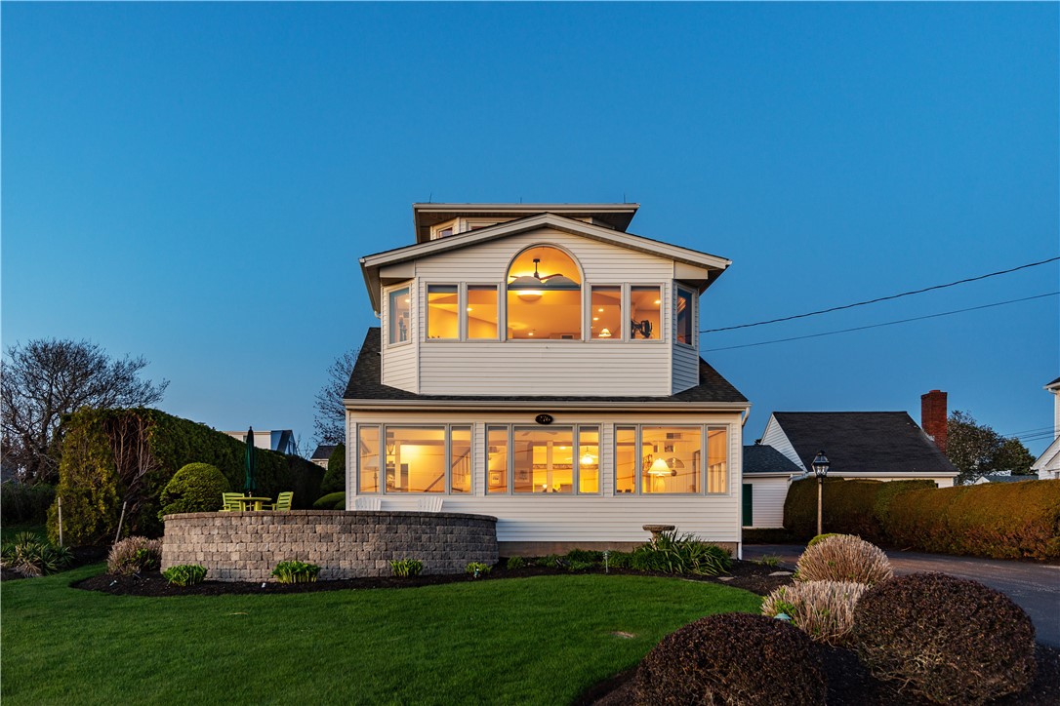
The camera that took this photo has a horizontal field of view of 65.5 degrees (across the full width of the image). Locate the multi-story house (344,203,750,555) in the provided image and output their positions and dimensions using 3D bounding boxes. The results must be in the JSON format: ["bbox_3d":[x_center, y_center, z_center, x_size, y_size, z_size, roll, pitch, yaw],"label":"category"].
[{"bbox_3d":[0.150,0.450,21.800,8.500,9.000,9.800,0,-8,-3],"label":"multi-story house"}]

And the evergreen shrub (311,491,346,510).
[{"bbox_3d":[-4.560,3.821,19.500,1.300,1.100,1.300,0,-8,0],"label":"evergreen shrub"}]

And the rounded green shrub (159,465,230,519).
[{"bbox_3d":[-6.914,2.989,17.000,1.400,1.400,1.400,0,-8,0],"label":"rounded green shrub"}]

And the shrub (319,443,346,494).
[{"bbox_3d":[-5.014,3.738,22.000,1.500,2.400,1.500,0,-8,0],"label":"shrub"}]

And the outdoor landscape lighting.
[{"bbox_3d":[5.655,2.908,16.000,0.310,2.050,0.310,0,-8,0],"label":"outdoor landscape lighting"}]

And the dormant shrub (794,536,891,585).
[{"bbox_3d":[4.440,2.985,11.700,1.280,0.750,1.200,0,-8,0],"label":"dormant shrub"}]

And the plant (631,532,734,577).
[{"bbox_3d":[2.762,3.698,15.200,1.800,0.750,1.200,0,-8,0],"label":"plant"}]

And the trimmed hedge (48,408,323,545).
[{"bbox_3d":[-8.600,3.500,23.000,1.700,2.800,13.000,0,-8,3],"label":"trimmed hedge"}]

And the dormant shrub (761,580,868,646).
[{"bbox_3d":[3.114,2.798,8.900,1.100,0.660,1.000,0,-8,0],"label":"dormant shrub"}]

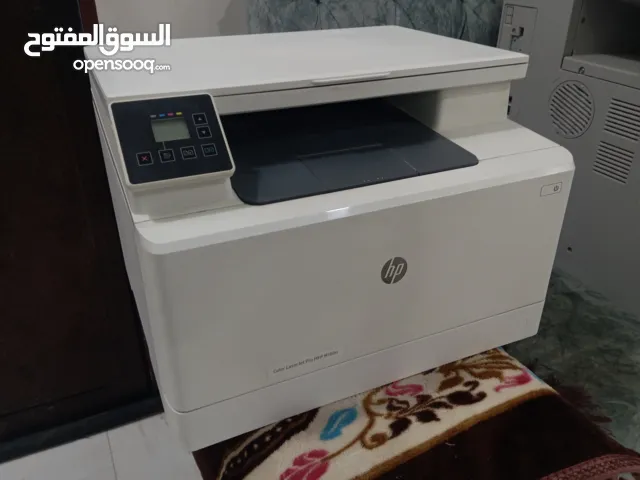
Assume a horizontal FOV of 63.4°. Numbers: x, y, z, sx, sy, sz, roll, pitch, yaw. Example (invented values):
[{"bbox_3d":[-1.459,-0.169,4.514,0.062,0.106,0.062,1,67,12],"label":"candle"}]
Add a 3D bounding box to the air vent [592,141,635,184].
[{"bbox_3d":[0.423,-0.112,0.743,0.008,0.045,0.058,-11,31,-19],"label":"air vent"}]

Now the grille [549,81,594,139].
[{"bbox_3d":[0.388,-0.200,0.792,0.009,0.088,0.088,-11,31,-19],"label":"grille"}]

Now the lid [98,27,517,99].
[{"bbox_3d":[-0.024,-0.203,0.570,0.418,0.009,0.254,-13,32,-21],"label":"lid"}]

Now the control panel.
[{"bbox_3d":[-0.113,-0.077,0.399,0.079,0.010,0.072,-12,71,-21],"label":"control panel"}]

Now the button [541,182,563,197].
[{"bbox_3d":[0.226,-0.050,0.507,0.025,0.012,0.004,-13,32,-21],"label":"button"}]

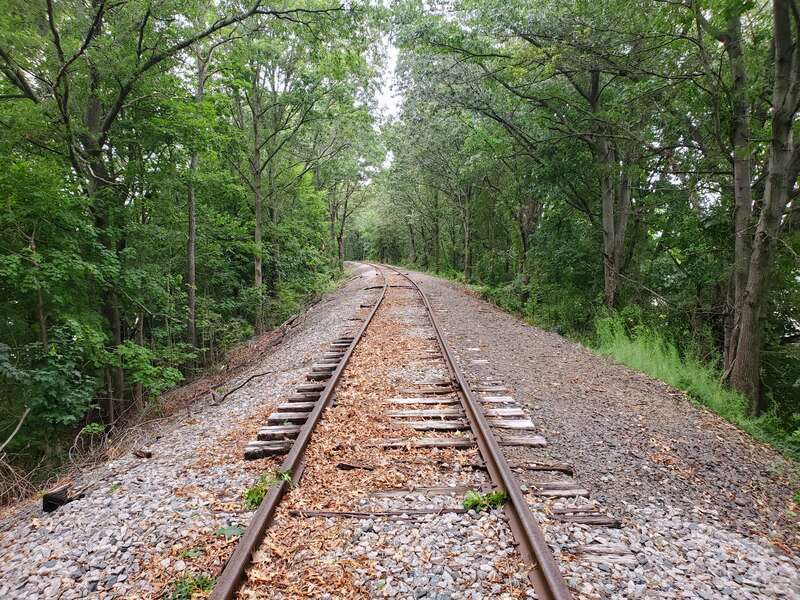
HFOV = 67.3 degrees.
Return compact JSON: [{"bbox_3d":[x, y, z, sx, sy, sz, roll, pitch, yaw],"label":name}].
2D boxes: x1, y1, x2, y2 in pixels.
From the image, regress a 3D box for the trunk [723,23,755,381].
[{"bbox_3d":[4.571,-1.359,8.200,0.290,4.860,0.290,0,4,0],"label":"trunk"}]

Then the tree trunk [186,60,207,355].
[{"bbox_3d":[-5.061,-2.316,15.000,0.270,7.430,0.270,3,4,0],"label":"tree trunk"}]

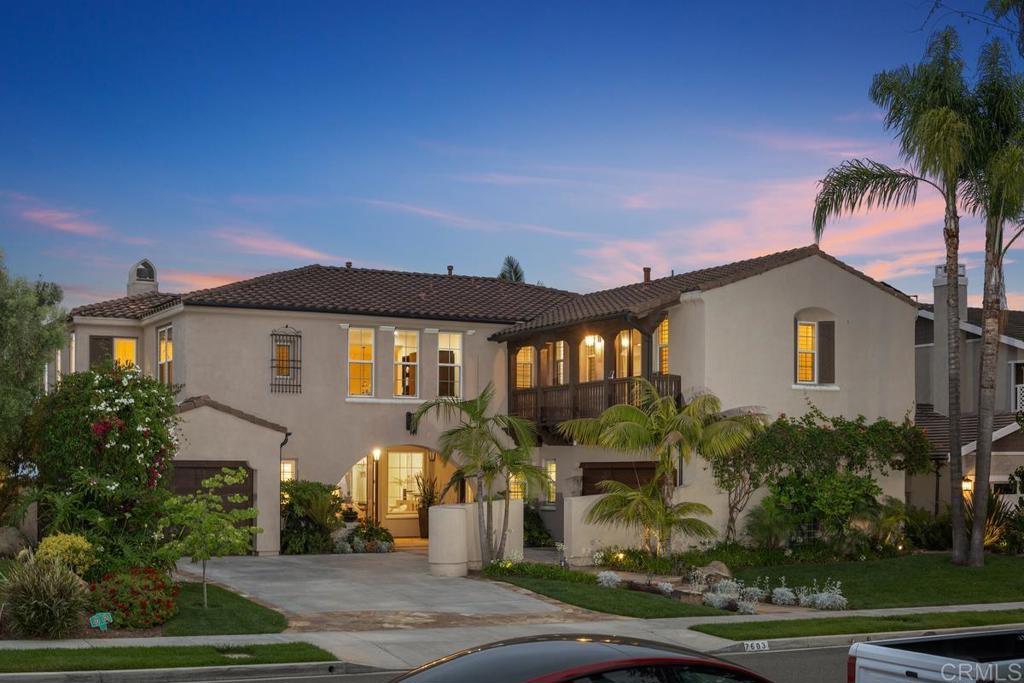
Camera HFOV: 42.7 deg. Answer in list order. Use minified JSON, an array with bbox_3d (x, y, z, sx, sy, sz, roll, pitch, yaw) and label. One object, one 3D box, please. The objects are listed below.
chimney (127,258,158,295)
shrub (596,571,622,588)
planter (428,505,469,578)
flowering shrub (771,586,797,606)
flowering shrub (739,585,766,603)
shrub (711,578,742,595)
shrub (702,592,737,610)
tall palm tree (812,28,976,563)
[{"bbox_3d":[-10.815,-1.815,38.300,0.800,1.300,0.650,2,-4,-28],"label":"chimney"},{"bbox_3d":[1.960,4.784,26.300,0.510,0.360,0.480,-1,-3,9],"label":"shrub"},{"bbox_3d":[-1.407,4.421,29.000,0.880,1.530,0.880,2,-4,-28],"label":"planter"},{"bbox_3d":[5.125,4.814,24.700,0.480,0.360,0.450,-1,-3,9],"label":"flowering shrub"},{"bbox_3d":[4.577,4.795,24.900,0.520,0.340,0.480,-1,-3,9],"label":"flowering shrub"},{"bbox_3d":[4.164,4.775,25.400,0.600,0.380,0.550,-1,-3,9],"label":"shrub"},{"bbox_3d":[3.822,4.789,24.100,0.610,0.340,0.520,-1,-3,9],"label":"shrub"},{"bbox_3d":[8.857,-1.065,30.300,3.600,12.000,3.500,-1,-3,16],"label":"tall palm tree"}]

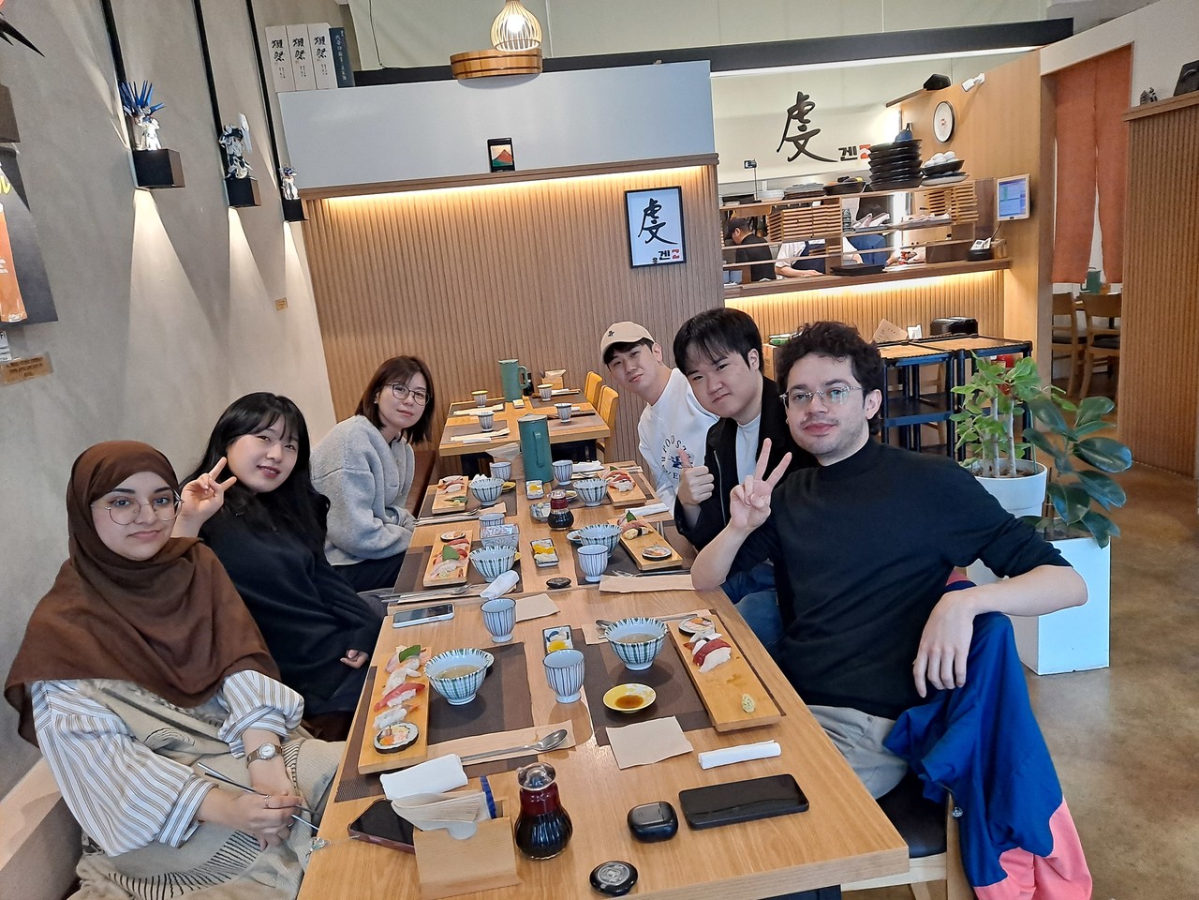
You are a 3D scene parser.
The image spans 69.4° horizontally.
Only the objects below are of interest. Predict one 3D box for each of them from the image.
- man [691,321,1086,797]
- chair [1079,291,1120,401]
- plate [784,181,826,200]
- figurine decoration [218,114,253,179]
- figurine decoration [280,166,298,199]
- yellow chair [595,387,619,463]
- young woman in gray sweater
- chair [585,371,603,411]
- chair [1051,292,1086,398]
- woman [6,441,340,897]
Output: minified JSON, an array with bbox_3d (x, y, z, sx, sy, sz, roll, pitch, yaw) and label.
[{"bbox_3d":[0.401,0.462,1.560,0.740,1.330,0.640,4,16,37],"label":"man"},{"bbox_3d":[3.875,-0.762,6.338,0.500,0.785,0.440,-9,13,-12],"label":"chair"},{"bbox_3d":[1.491,-1.919,6.416,0.300,0.105,0.270,-7,13,-6],"label":"plate"},{"bbox_3d":[-1.496,-1.242,3.560,0.110,0.230,0.085,-15,16,-35],"label":"figurine decoration"},{"bbox_3d":[-1.587,-1.364,4.431,0.090,0.148,0.075,-15,15,-35],"label":"figurine decoration"},{"bbox_3d":[-0.131,0.158,4.254,0.520,0.860,0.430,-7,13,-6],"label":"yellow chair"},{"bbox_3d":[-0.640,0.333,2.774,0.640,1.220,0.480,-4,13,10],"label":"young woman in gray sweater"},{"bbox_3d":[-0.202,-0.013,5.025,0.500,0.790,0.440,-8,13,-8],"label":"chair"},{"bbox_3d":[3.731,-0.861,6.835,0.500,0.785,0.440,-11,14,-20],"label":"chair"},{"bbox_3d":[-0.668,0.608,1.595,0.680,1.240,0.560,4,16,38],"label":"woman"}]

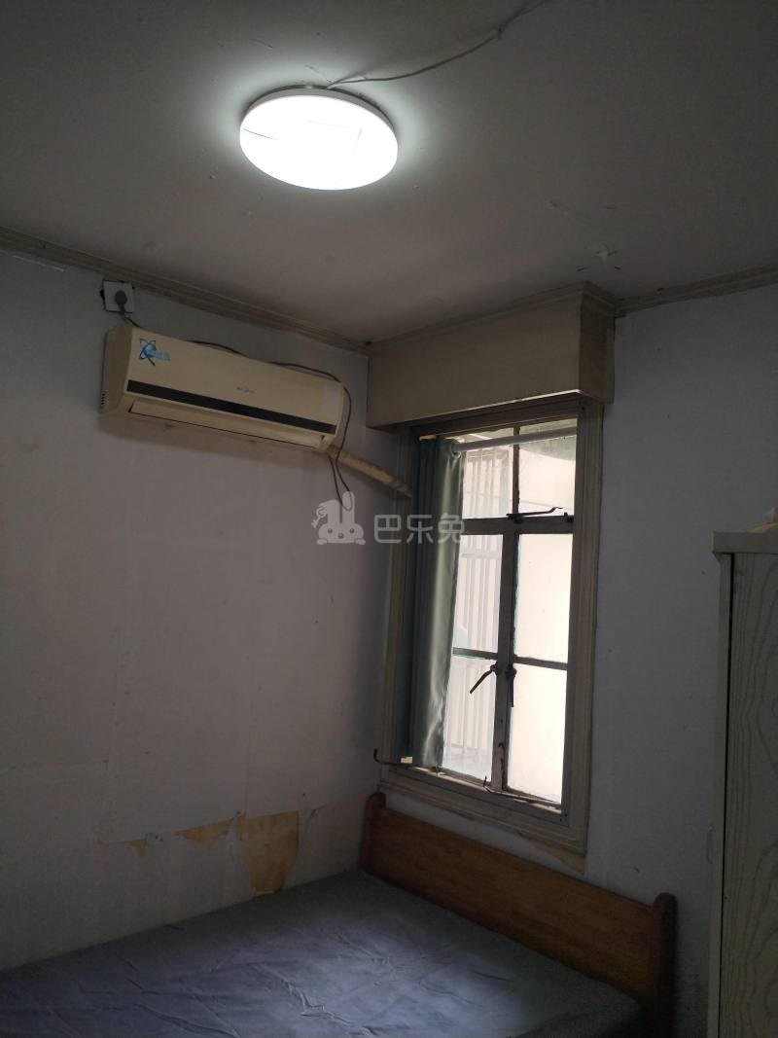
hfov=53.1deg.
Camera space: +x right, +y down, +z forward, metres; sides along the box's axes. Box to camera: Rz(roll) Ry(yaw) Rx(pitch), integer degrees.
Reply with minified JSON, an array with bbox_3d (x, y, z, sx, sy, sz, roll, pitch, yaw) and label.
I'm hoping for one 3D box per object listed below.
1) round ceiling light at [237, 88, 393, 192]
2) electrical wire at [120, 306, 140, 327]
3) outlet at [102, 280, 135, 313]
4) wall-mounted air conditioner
[{"bbox_3d":[-0.138,-0.756,1.573,0.326,0.060,0.326,3,-4,0],"label":"round ceiling light"},{"bbox_3d":[-0.779,-0.608,2.342,0.069,0.049,0.030,7,-6,-43],"label":"electrical wire"},{"bbox_3d":[-0.811,-0.661,2.334,0.088,0.088,0.022,-6,3,-43],"label":"outlet"},{"bbox_3d":[-0.500,-0.399,2.497,0.768,0.244,0.194,7,-6,-43],"label":"wall-mounted air conditioner"}]

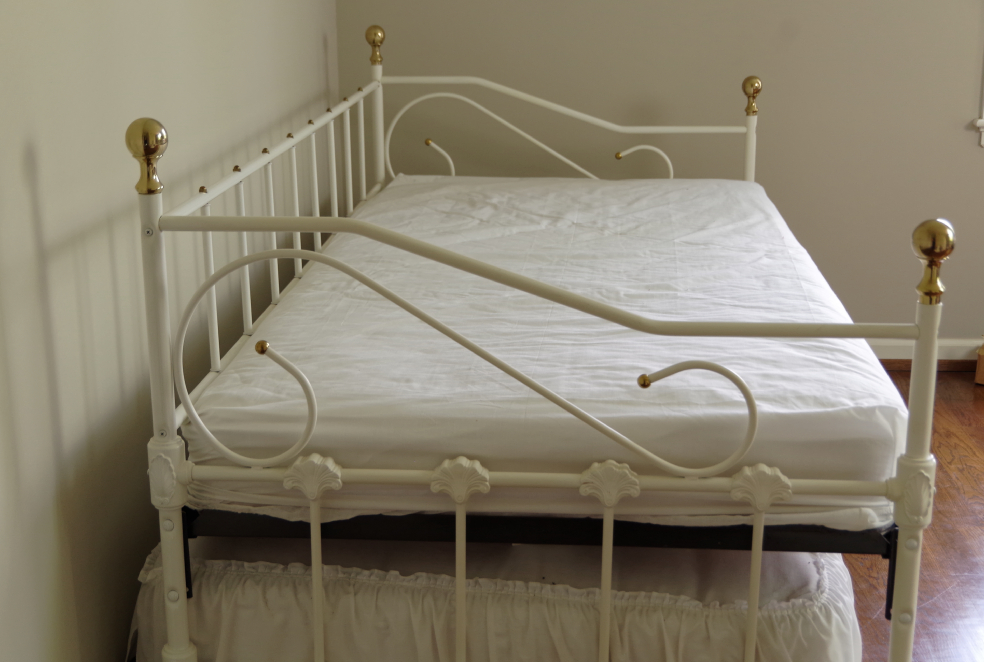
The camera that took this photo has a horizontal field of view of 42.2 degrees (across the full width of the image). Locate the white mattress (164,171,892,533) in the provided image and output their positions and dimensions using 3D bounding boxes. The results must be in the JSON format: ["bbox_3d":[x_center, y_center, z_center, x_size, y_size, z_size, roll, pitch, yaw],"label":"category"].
[{"bbox_3d":[0.138,-0.077,2.715,1.029,0.184,1.879,1,17,4],"label":"white mattress"}]

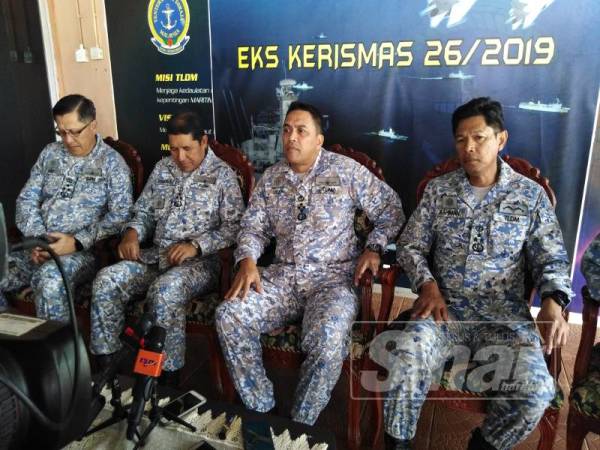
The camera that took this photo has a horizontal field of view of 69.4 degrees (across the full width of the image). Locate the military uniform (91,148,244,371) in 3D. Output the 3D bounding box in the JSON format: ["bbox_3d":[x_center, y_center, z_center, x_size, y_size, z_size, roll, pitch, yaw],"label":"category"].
[{"bbox_3d":[-0.599,0.122,1.987,0.530,0.920,0.620,5,14,24],"label":"military uniform"}]

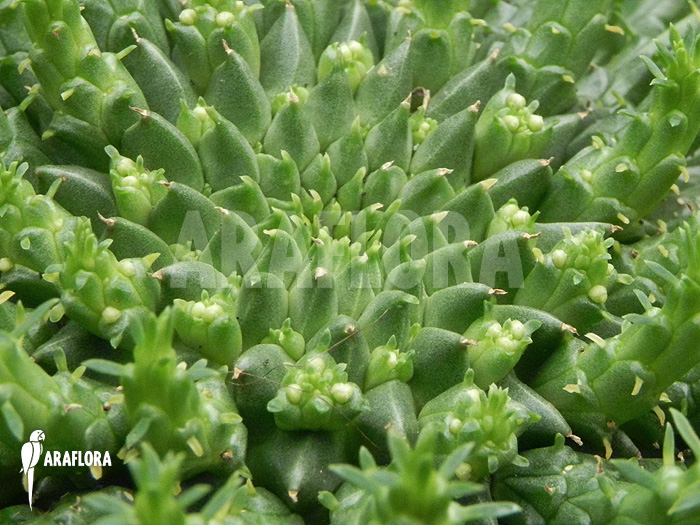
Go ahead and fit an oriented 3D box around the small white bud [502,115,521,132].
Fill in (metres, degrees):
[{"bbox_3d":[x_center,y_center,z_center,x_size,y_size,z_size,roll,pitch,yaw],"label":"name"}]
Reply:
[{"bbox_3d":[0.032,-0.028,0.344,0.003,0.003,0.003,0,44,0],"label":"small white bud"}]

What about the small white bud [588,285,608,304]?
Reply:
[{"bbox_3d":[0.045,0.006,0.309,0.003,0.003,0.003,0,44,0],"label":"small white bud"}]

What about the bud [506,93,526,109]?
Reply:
[{"bbox_3d":[0.034,-0.033,0.349,0.004,0.003,0.004,0,44,0],"label":"bud"}]

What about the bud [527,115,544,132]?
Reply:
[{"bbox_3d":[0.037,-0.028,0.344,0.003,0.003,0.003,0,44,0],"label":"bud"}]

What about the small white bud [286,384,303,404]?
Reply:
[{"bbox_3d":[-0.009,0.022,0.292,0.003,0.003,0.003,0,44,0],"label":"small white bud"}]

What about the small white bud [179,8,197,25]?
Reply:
[{"bbox_3d":[-0.035,-0.053,0.370,0.004,0.004,0.004,0,44,0],"label":"small white bud"}]

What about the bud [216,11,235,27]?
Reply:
[{"bbox_3d":[-0.027,-0.052,0.369,0.004,0.004,0.004,0,44,0],"label":"bud"}]

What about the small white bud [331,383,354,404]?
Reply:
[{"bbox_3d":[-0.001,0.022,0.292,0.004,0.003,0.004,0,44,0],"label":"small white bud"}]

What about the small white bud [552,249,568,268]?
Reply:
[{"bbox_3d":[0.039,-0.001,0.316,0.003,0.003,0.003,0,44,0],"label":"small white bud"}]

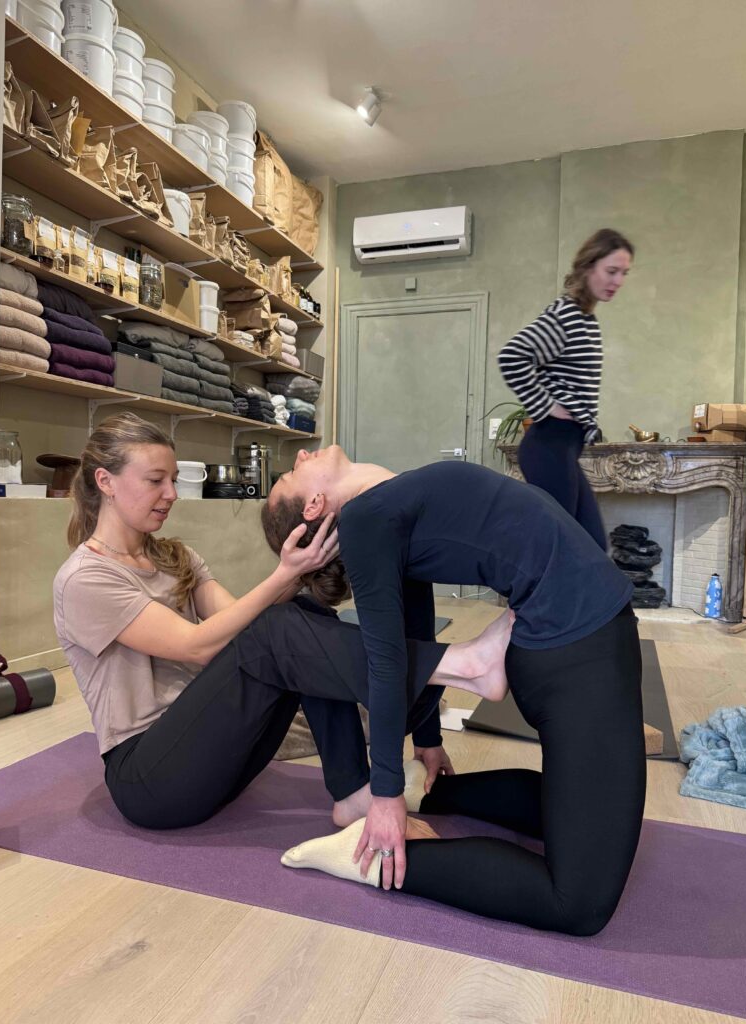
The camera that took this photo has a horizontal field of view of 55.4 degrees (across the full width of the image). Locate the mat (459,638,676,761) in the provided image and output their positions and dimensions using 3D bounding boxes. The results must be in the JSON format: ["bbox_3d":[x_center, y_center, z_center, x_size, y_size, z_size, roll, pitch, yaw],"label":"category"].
[{"bbox_3d":[0.860,0.656,2.926,0.620,0.018,1.850,2,1,20],"label":"mat"}]

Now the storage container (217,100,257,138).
[{"bbox_3d":[-0.800,-2.280,4.205,0.217,0.200,0.217,2,1,0],"label":"storage container"}]

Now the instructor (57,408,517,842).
[{"bbox_3d":[-0.234,0.222,1.542,1.080,0.860,0.460,2,1,20],"label":"instructor"}]

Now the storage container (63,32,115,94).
[{"bbox_3d":[-1.223,-1.883,3.069,0.207,0.230,0.207,2,1,20],"label":"storage container"}]

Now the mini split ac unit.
[{"bbox_3d":[0.278,-1.974,5.074,0.830,0.285,0.200,2,1,20],"label":"mini split ac unit"}]

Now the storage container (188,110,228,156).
[{"bbox_3d":[-0.908,-2.064,3.927,0.213,0.195,0.213,2,1,0],"label":"storage container"}]

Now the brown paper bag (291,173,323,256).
[{"bbox_3d":[-0.567,-2.020,4.878,0.260,0.470,0.450,2,1,20],"label":"brown paper bag"}]

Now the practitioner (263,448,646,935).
[{"bbox_3d":[0.128,0.270,1.385,0.780,0.790,0.430,2,1,20],"label":"practitioner"}]

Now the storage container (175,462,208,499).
[{"bbox_3d":[-1.006,-0.174,3.837,0.210,0.200,0.210,2,1,20],"label":"storage container"}]

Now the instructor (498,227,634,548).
[{"bbox_3d":[0.664,-0.153,2.481,0.520,1.640,0.450,2,1,20],"label":"instructor"}]

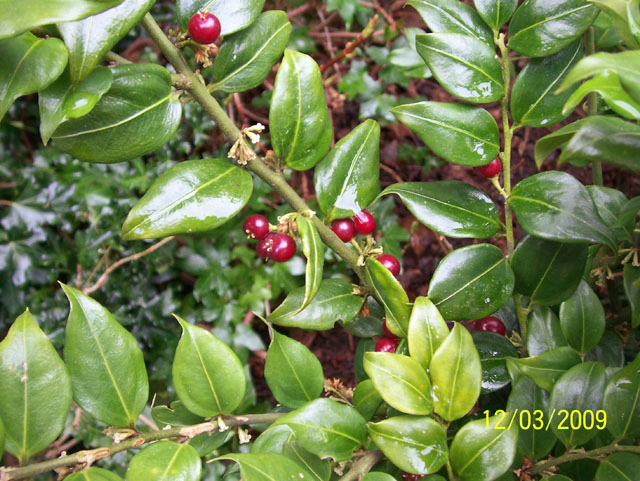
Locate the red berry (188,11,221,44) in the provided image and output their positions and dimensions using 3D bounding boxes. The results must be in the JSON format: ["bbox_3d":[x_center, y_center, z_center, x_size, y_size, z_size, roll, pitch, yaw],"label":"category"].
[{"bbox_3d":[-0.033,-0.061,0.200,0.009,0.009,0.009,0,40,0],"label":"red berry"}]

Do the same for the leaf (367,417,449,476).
[{"bbox_3d":[0.027,0.063,0.218,0.026,0.005,0.017,21,68,9],"label":"leaf"}]

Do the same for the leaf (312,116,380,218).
[{"bbox_3d":[0.009,-0.023,0.225,0.020,0.008,0.038,20,77,15],"label":"leaf"}]

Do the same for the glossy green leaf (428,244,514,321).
[{"bbox_3d":[0.057,0.016,0.265,0.037,0.007,0.028,-30,73,-9],"label":"glossy green leaf"}]

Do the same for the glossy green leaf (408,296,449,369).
[{"bbox_3d":[0.042,0.036,0.275,0.015,0.006,0.029,-5,73,-8],"label":"glossy green leaf"}]

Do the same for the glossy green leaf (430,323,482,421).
[{"bbox_3d":[0.040,0.039,0.210,0.016,0.006,0.030,8,72,-4],"label":"glossy green leaf"}]

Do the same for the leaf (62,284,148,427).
[{"bbox_3d":[-0.066,0.034,0.210,0.022,0.008,0.050,-29,76,-11],"label":"leaf"}]

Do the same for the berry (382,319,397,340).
[{"bbox_3d":[0.033,0.039,0.315,0.011,0.011,0.011,0,40,0],"label":"berry"}]

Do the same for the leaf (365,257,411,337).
[{"bbox_3d":[0.024,0.020,0.256,0.008,0.015,0.033,2,54,-52],"label":"leaf"}]

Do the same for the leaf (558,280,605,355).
[{"bbox_3d":[0.125,0.037,0.335,0.021,0.007,0.035,1,84,-6],"label":"leaf"}]

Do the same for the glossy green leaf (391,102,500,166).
[{"bbox_3d":[0.042,-0.036,0.235,0.039,0.008,0.020,21,72,11],"label":"glossy green leaf"}]

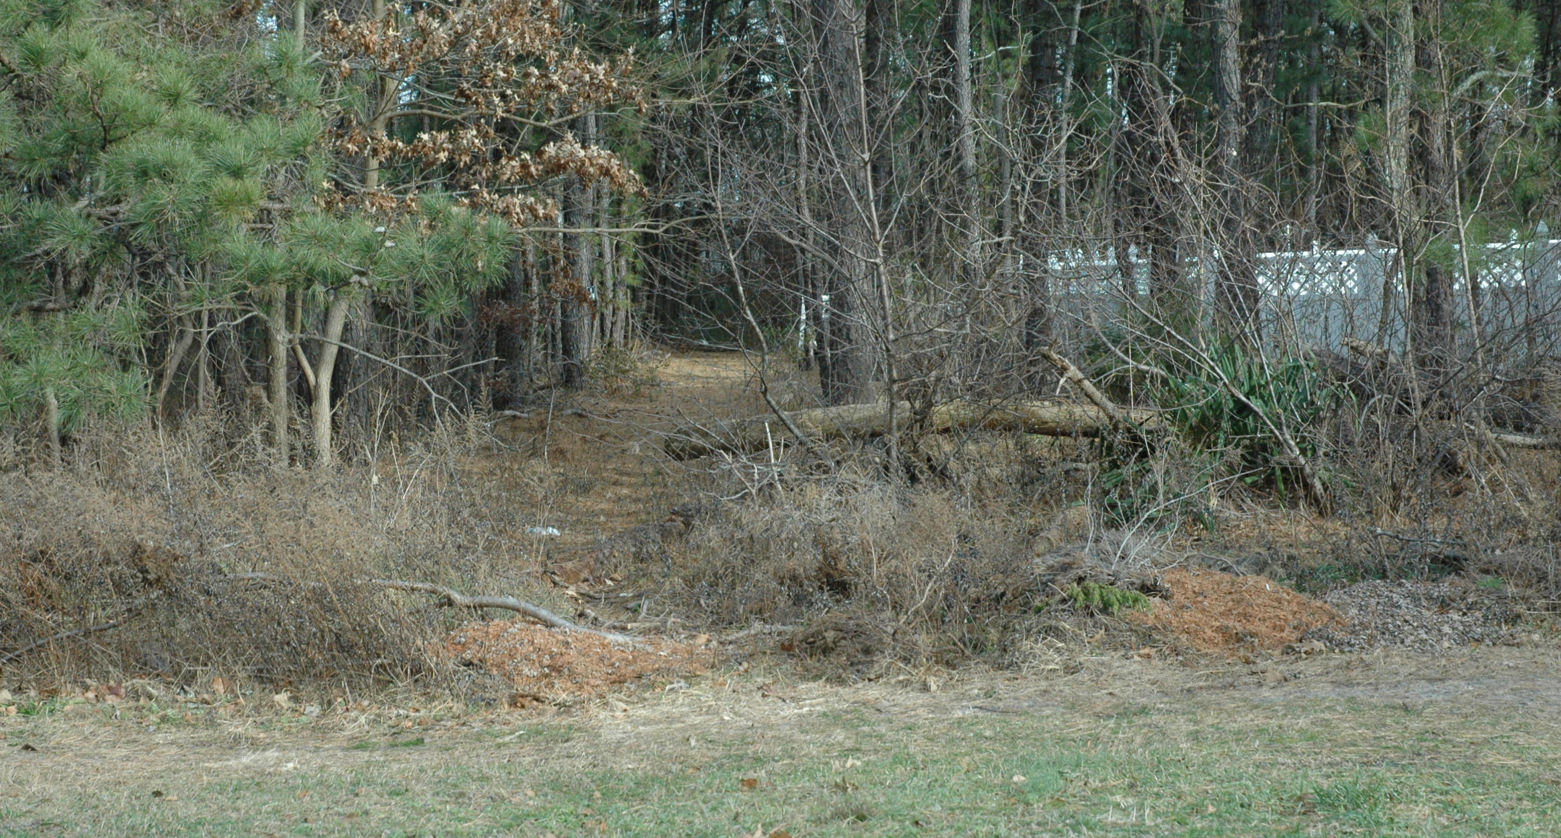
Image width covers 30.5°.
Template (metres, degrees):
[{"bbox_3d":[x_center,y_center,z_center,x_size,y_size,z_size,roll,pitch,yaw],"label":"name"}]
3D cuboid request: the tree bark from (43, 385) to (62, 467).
[{"bbox_3d":[-4.838,0.053,19.000,0.120,0.560,0.110,-2,3,0],"label":"tree bark"}]

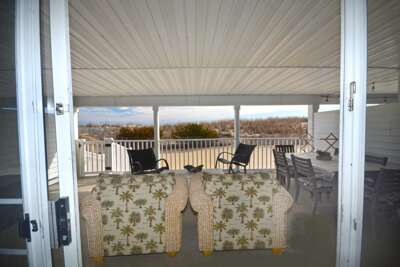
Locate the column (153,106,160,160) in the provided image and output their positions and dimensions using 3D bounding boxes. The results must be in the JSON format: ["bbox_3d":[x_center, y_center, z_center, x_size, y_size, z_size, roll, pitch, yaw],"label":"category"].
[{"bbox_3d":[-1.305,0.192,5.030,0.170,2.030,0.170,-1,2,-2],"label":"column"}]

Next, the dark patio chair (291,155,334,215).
[{"bbox_3d":[1.860,0.808,2.730,0.570,0.860,0.490,-1,2,-3],"label":"dark patio chair"}]

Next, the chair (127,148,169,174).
[{"bbox_3d":[-1.070,0.792,3.500,0.760,0.910,0.620,1,2,41],"label":"chair"}]

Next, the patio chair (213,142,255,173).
[{"bbox_3d":[0.960,0.746,4.450,0.780,0.910,0.620,-1,2,-30],"label":"patio chair"}]

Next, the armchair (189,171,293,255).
[{"bbox_3d":[0.426,0.853,2.160,1.100,0.840,0.880,-1,3,-2],"label":"armchair"}]

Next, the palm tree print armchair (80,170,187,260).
[{"bbox_3d":[-0.710,0.850,2.120,1.070,0.860,0.860,-1,2,-8],"label":"palm tree print armchair"}]

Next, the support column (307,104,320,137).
[{"bbox_3d":[3.470,0.142,5.140,0.220,2.030,0.180,-1,2,-2],"label":"support column"}]

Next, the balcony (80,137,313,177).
[{"bbox_3d":[-0.130,0.667,5.000,6.970,1.060,0.200,-1,2,-2],"label":"balcony"}]

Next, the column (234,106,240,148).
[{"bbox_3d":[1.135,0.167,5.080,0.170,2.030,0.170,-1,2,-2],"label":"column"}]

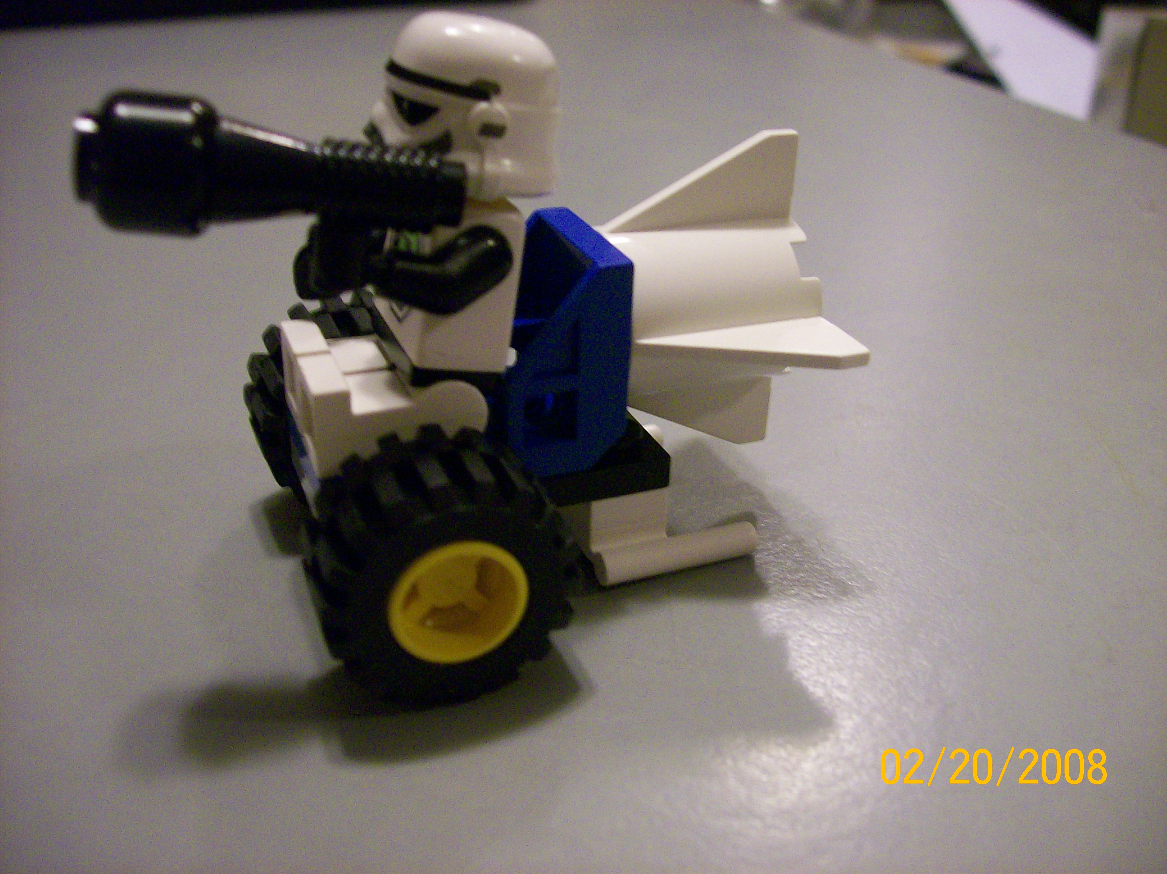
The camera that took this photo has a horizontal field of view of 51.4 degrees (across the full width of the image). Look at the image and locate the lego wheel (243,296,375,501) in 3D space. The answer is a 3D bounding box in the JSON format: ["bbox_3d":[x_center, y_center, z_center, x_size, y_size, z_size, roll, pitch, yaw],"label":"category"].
[{"bbox_3d":[-0.024,-0.003,0.128,0.021,0.021,0.012,-9,30,-20],"label":"lego wheel"}]

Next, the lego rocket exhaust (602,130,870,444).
[{"bbox_3d":[0.011,-0.013,0.119,0.020,0.033,0.033,-9,30,-20],"label":"lego rocket exhaust"}]

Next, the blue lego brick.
[{"bbox_3d":[-0.004,-0.009,0.114,0.012,0.020,0.016,-9,30,-20],"label":"blue lego brick"}]

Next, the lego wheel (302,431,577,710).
[{"bbox_3d":[-0.012,0.011,0.102,0.021,0.021,0.012,-9,30,-20],"label":"lego wheel"}]

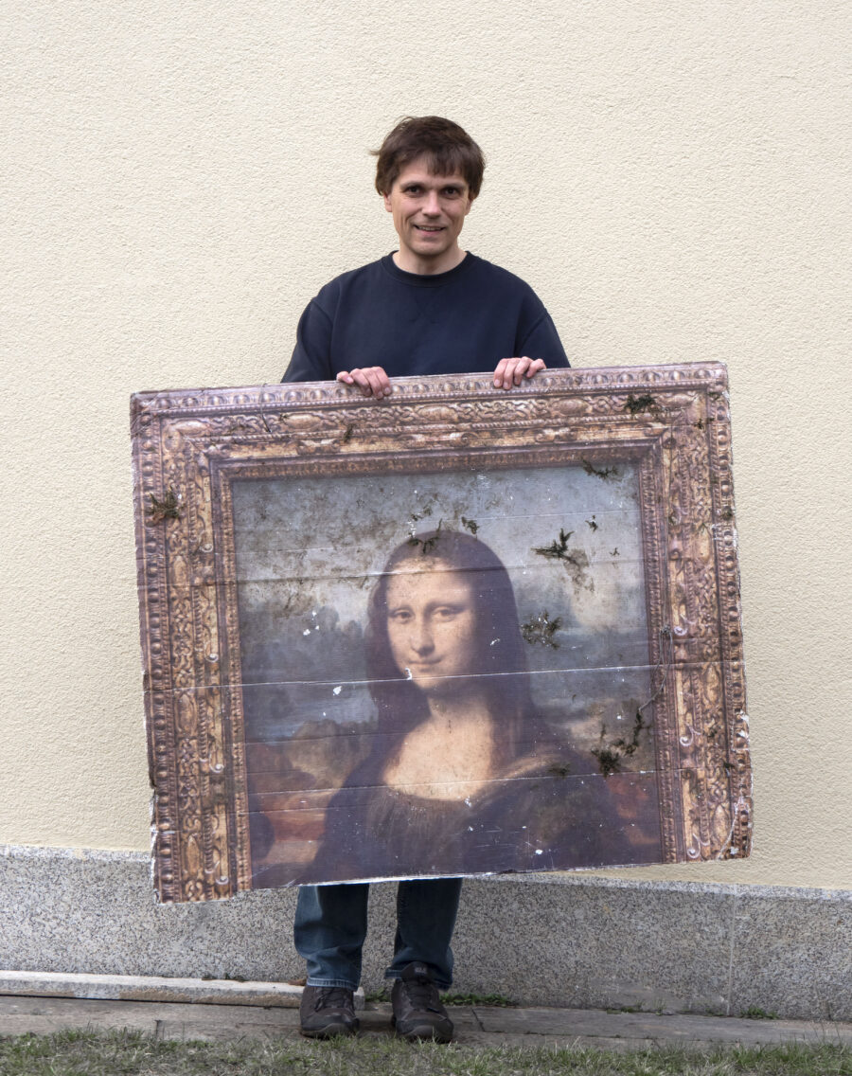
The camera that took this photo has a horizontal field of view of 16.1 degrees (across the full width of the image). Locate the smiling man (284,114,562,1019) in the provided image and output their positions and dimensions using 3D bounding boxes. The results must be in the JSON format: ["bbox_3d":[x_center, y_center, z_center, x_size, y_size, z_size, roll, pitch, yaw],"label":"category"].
[{"bbox_3d":[-0.013,0.069,5.700,0.560,1.735,0.420,3,-1,-2],"label":"smiling man"}]

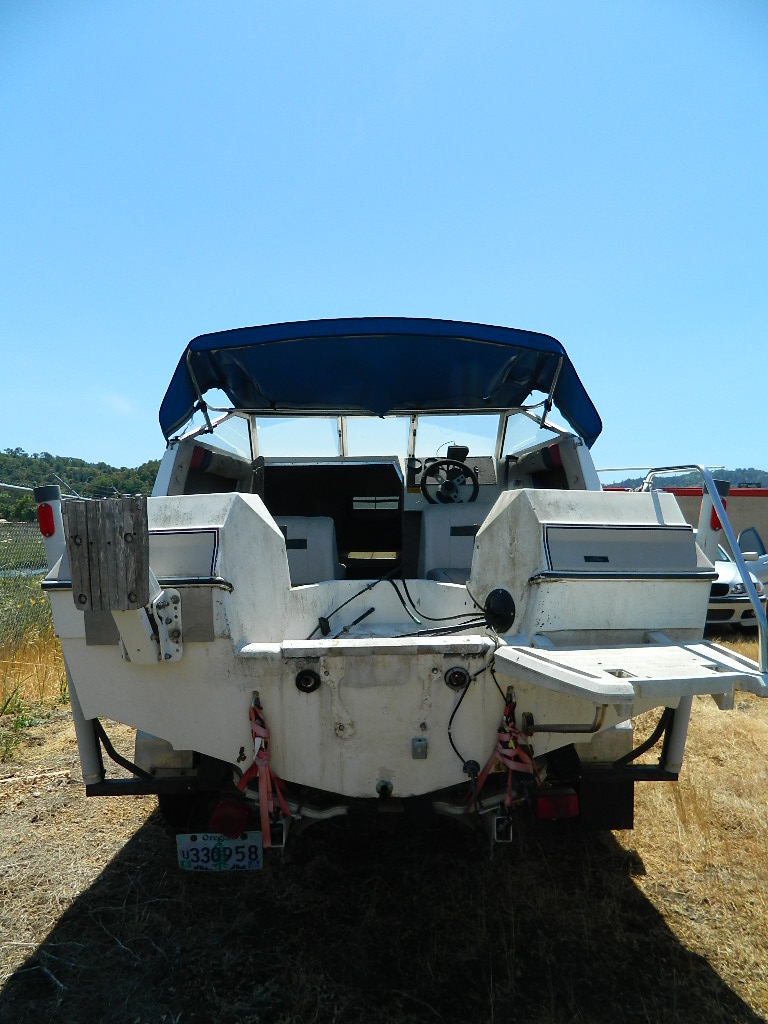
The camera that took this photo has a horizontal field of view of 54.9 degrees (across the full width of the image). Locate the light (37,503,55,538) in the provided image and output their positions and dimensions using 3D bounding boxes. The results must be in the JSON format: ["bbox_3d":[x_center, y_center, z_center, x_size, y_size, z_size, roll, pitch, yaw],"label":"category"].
[{"bbox_3d":[-1.205,0.030,2.640,0.057,0.125,0.025,-7,3,0],"label":"light"}]

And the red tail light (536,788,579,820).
[{"bbox_3d":[0.582,0.988,2.500,0.138,0.090,0.070,0,1,-2],"label":"red tail light"}]

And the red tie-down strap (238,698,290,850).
[{"bbox_3d":[-0.388,0.832,2.380,0.165,0.470,0.160,0,1,-2],"label":"red tie-down strap"}]

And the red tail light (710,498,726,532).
[{"bbox_3d":[1.245,0.010,2.750,0.057,0.122,0.025,8,3,-6],"label":"red tail light"}]

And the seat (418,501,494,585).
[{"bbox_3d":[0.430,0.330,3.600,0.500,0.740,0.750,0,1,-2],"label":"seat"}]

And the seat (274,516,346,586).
[{"bbox_3d":[-0.465,0.360,3.570,0.500,0.700,0.750,0,1,-2],"label":"seat"}]

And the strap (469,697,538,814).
[{"bbox_3d":[0.393,0.795,2.420,0.205,0.345,0.150,0,1,-2],"label":"strap"}]

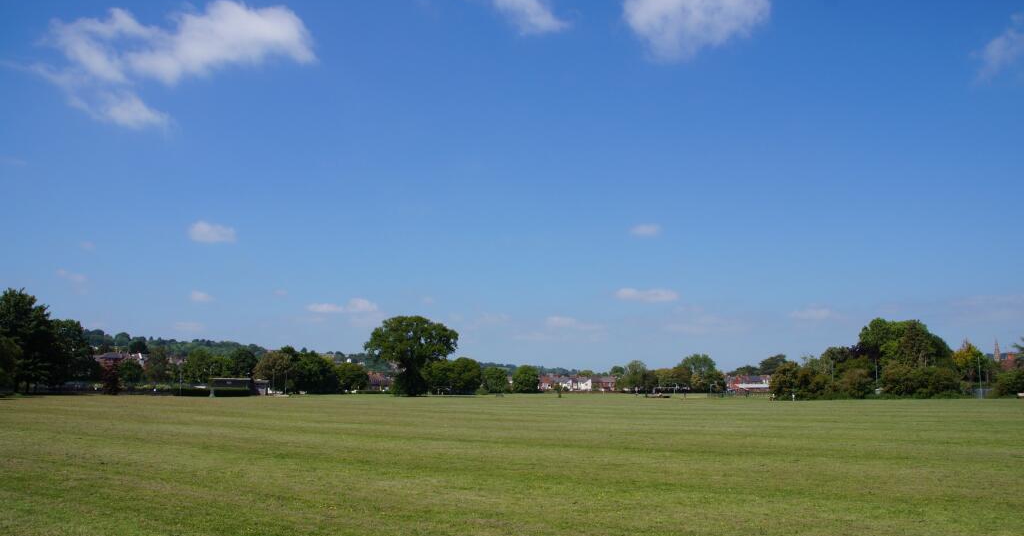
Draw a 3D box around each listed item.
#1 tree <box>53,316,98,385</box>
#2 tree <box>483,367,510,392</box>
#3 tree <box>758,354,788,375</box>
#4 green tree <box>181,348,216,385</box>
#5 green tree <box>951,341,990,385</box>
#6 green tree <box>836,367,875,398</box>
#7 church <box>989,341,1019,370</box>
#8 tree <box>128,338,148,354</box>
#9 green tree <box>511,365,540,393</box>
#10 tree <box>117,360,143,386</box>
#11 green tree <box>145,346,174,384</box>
[{"bbox_3d":[-87.550,17.620,154.150,9.440,15.360,8.970,0,-9,0],"label":"tree"},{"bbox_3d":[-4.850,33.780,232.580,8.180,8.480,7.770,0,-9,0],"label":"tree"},{"bbox_3d":[109.000,42.310,320.000,12.250,13.310,11.640,-3,-10,18],"label":"tree"},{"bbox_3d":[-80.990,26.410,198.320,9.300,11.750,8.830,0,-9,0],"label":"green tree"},{"bbox_3d":[110.730,23.500,185.000,8.970,12.500,8.530,-5,-11,30],"label":"green tree"},{"bbox_3d":[71.590,23.970,160.000,7.760,6.450,7.370,-4,-10,24],"label":"green tree"},{"bbox_3d":[332.920,62.650,520.000,19.910,25.680,24.000,0,-9,0],"label":"church"},{"bbox_3d":[-194.610,41.420,400.000,10.210,10.400,9.700,4,-10,-26],"label":"tree"},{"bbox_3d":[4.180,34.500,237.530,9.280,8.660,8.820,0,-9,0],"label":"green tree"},{"bbox_3d":[-93.270,26.470,188.180,6.370,8.090,6.050,0,-9,0],"label":"tree"},{"bbox_3d":[-115.120,32.560,250.000,8.940,13.320,8.490,4,-10,-24],"label":"green tree"}]

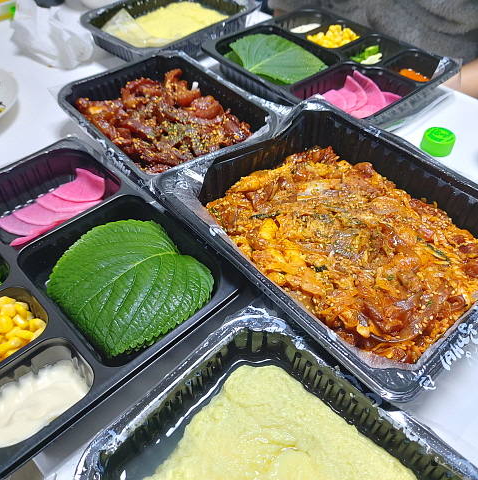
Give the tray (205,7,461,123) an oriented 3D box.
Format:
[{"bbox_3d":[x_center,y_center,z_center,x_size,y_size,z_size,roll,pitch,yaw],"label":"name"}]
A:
[{"bbox_3d":[0.104,-0.203,0.564,0.194,0.043,0.248,-33,54,-26],"label":"tray"}]

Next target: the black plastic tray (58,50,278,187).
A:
[{"bbox_3d":[-0.076,-0.124,0.489,0.165,0.050,0.208,-32,54,-25],"label":"black plastic tray"}]

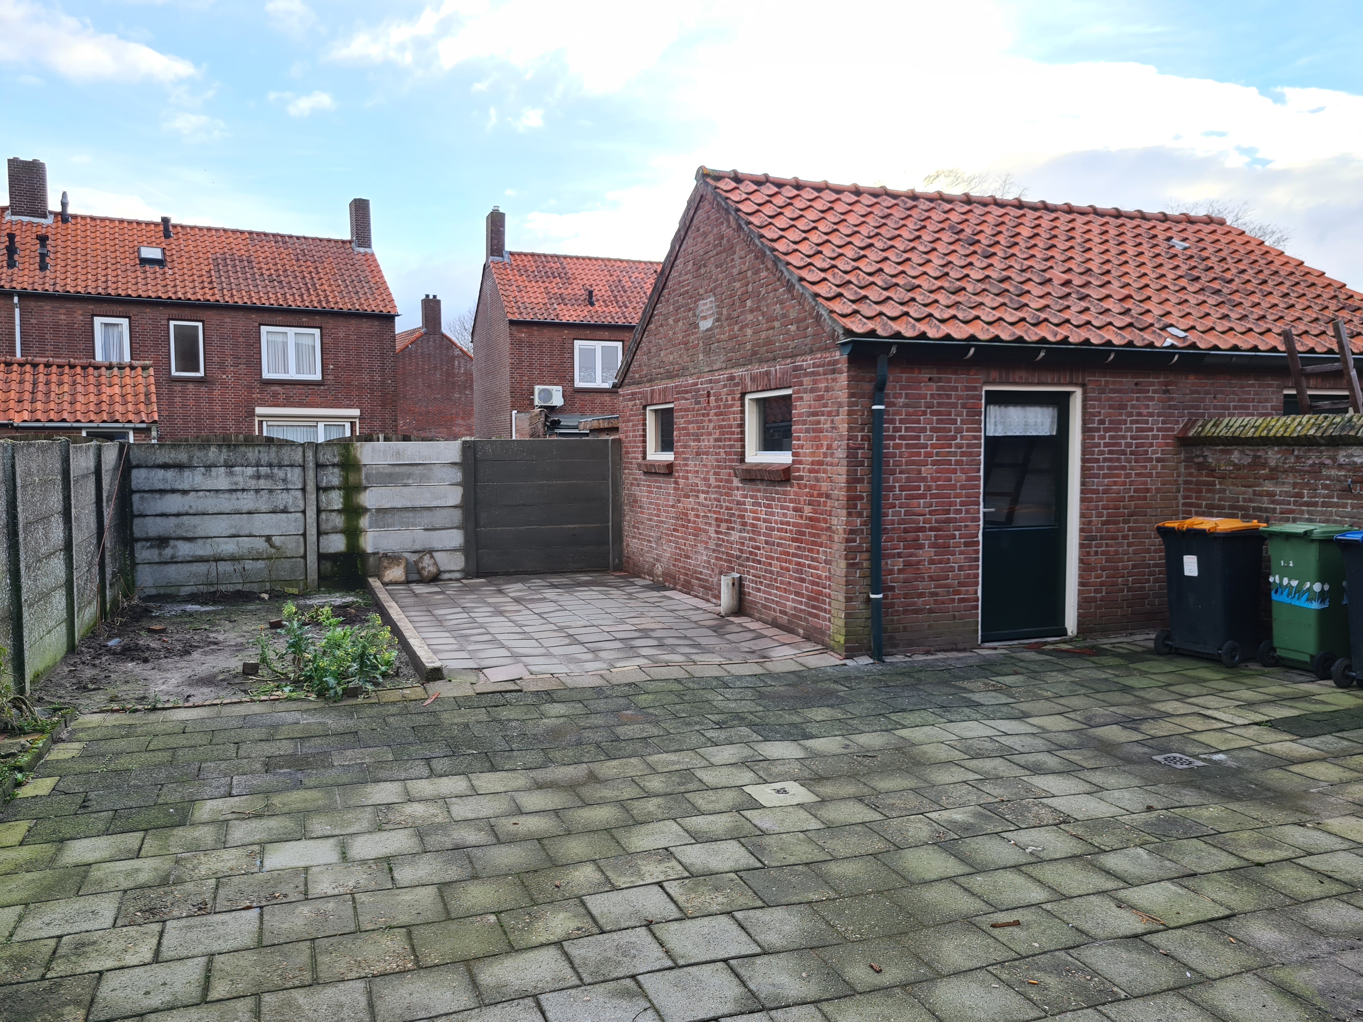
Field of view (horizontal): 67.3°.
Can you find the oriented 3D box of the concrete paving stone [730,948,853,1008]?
[{"bbox_3d":[0.346,1.525,3.293,0.300,0.050,0.300,-1,4,-18],"label":"concrete paving stone"}]

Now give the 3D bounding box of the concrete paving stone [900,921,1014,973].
[{"bbox_3d":[0.936,1.511,3.493,0.300,0.050,0.300,-1,4,-20],"label":"concrete paving stone"}]

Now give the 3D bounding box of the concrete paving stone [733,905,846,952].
[{"bbox_3d":[0.367,1.453,3.505,0.300,0.050,0.300,-1,4,-20],"label":"concrete paving stone"}]

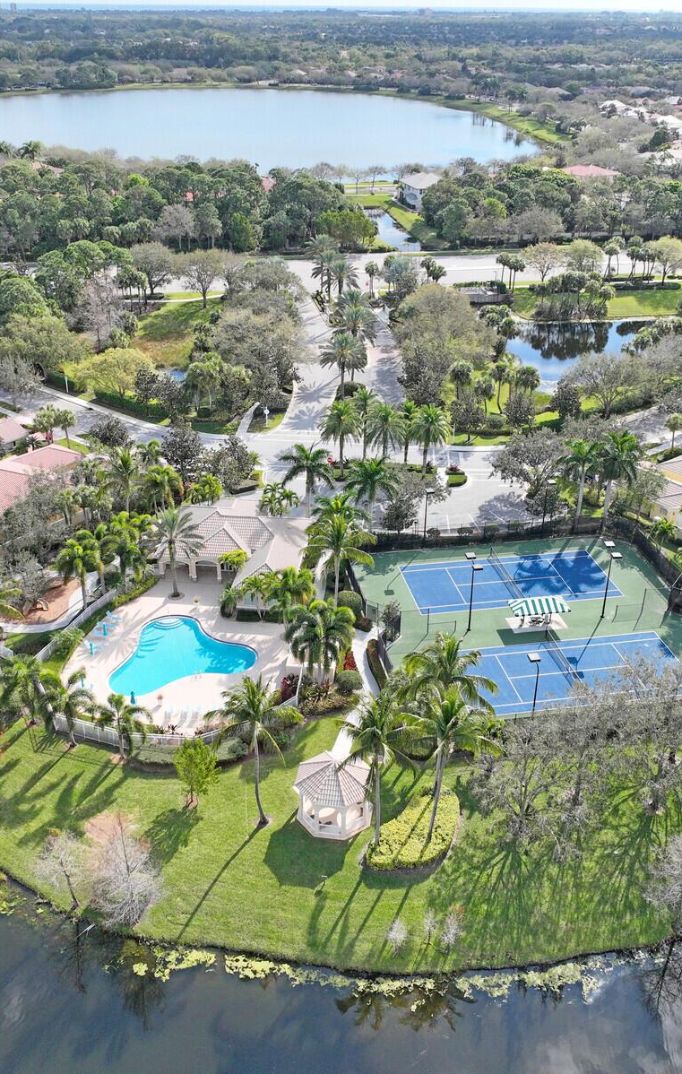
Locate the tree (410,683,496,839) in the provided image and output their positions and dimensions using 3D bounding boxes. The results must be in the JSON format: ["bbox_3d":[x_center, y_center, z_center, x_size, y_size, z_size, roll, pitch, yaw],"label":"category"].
[{"bbox_3d":[7.423,18.420,76.414,7.400,14.600,7.400,1,28,0],"label":"tree"}]

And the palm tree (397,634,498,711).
[{"bbox_3d":[8.389,14.800,80.790,7.770,16.450,7.770,0,28,0],"label":"palm tree"}]

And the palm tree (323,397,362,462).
[{"bbox_3d":[0.178,-13.628,139.309,5.700,11.320,5.600,1,28,0],"label":"palm tree"}]

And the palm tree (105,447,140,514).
[{"bbox_3d":[-27.848,-6.829,127.100,5.800,10.200,5.800,1,28,0],"label":"palm tree"}]

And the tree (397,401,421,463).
[{"bbox_3d":[9.858,-14.985,143.946,3.900,9.340,3.900,3,28,4],"label":"tree"}]

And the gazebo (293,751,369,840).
[{"bbox_3d":[-0.529,20.525,81.625,6.200,5.467,6.200,4,28,5],"label":"gazebo"}]

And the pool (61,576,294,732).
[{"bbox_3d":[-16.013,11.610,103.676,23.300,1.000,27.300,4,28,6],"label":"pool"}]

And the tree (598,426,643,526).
[{"bbox_3d":[34.336,-6.888,124.742,5.700,13.680,5.700,9,29,15],"label":"tree"}]

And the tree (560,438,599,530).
[{"bbox_3d":[29.679,-6.085,124.531,5.667,12.490,5.667,1,28,0],"label":"tree"}]

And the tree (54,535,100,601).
[{"bbox_3d":[-28.576,4.199,108.575,4.800,8.590,4.600,1,28,0],"label":"tree"}]

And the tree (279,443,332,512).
[{"bbox_3d":[-4.446,-6.960,127.748,6.400,10.300,6.400,-1,28,-2],"label":"tree"}]

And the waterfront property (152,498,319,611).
[{"bbox_3d":[-12.404,0.319,118.588,18.300,6.200,21.800,3,28,5],"label":"waterfront property"}]

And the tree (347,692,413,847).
[{"bbox_3d":[2.617,18.185,76.145,5.500,15.010,5.500,2,28,2],"label":"tree"}]

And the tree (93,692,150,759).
[{"bbox_3d":[-18.901,16.546,86.793,4.830,7.290,4.830,0,28,0],"label":"tree"}]

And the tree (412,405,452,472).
[{"bbox_3d":[12.483,-13.307,139.756,5.909,10.554,5.909,1,28,0],"label":"tree"}]

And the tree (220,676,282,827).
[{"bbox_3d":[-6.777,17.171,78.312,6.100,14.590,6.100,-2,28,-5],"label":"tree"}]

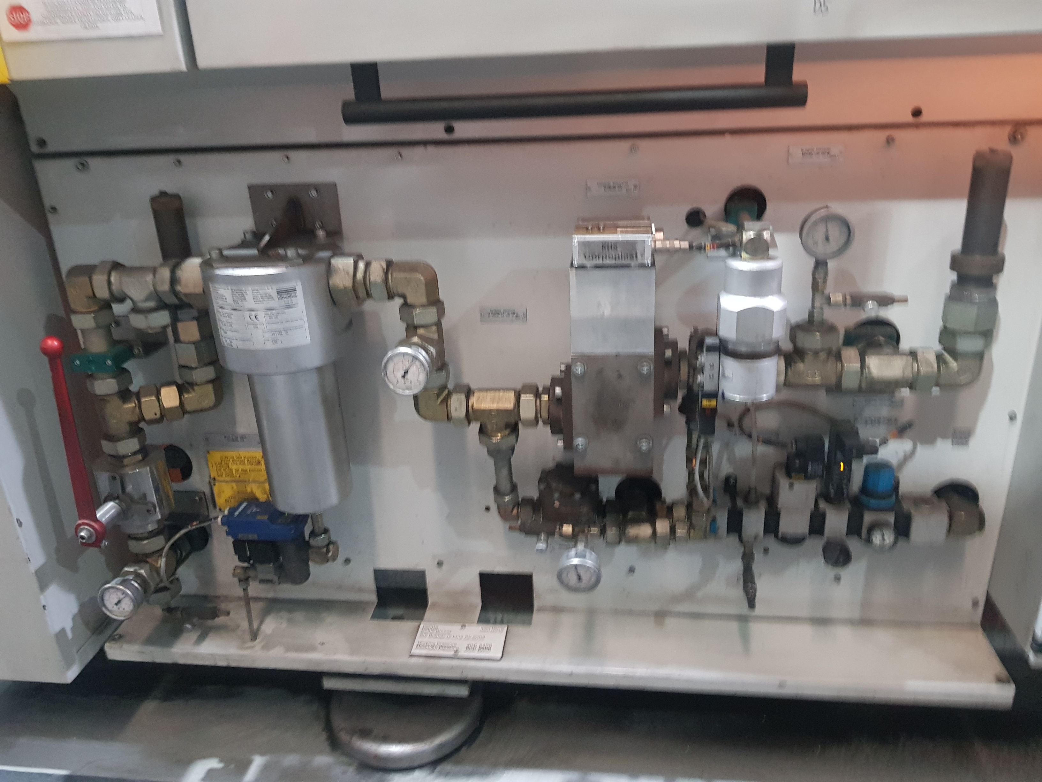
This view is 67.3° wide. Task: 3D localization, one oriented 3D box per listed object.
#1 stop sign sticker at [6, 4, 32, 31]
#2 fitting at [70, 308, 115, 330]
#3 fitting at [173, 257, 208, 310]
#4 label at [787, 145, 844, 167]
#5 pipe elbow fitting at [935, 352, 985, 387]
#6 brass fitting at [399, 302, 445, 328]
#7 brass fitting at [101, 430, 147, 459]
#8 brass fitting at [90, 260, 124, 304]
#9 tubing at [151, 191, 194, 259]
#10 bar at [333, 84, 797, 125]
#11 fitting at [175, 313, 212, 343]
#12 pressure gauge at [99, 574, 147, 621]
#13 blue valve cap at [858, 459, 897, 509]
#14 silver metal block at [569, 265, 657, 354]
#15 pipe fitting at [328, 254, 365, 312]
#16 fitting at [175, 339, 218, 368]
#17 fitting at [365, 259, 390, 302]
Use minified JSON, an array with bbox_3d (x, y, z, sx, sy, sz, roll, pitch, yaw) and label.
[{"bbox_3d":[-0.508,-0.378,0.792,0.028,0.026,0.001,0,21,8],"label":"stop sign sticker"},{"bbox_3d":[-0.649,-0.110,1.188,0.061,0.026,0.060,0,20,7],"label":"fitting"},{"bbox_3d":[-0.497,-0.166,1.212,0.043,0.078,0.076,0,21,7],"label":"fitting"},{"bbox_3d":[0.354,-0.282,0.939,0.066,0.023,0.002,0,21,8],"label":"label"},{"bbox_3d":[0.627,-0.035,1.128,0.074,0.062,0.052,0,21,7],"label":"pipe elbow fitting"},{"bbox_3d":[-0.141,-0.110,1.124,0.064,0.026,0.062,0,20,7],"label":"brass fitting"},{"bbox_3d":[-0.586,0.079,1.155,0.056,0.027,0.054,0,22,8],"label":"brass fitting"},{"bbox_3d":[-0.539,-0.141,1.019,0.027,0.054,0.053,0,21,8],"label":"brass fitting"},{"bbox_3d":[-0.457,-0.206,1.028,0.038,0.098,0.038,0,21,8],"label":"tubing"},{"bbox_3d":[0.056,-0.348,0.955,0.562,0.029,0.029,0,21,7],"label":"bar"},{"bbox_3d":[-0.448,-0.086,1.070,0.047,0.030,0.047,0,22,8],"label":"fitting"},{"bbox_3d":[-0.665,0.345,1.305,0.066,0.066,0.042,0,20,7],"label":"pressure gauge"},{"bbox_3d":[0.496,0.129,1.088,0.047,0.058,0.047,0,22,8],"label":"blue valve cap"},{"bbox_3d":[0.123,-0.116,1.058,0.109,0.119,0.075,0,20,7],"label":"silver metal block"},{"bbox_3d":[-0.250,-0.154,1.121,0.034,0.077,0.077,0,20,7],"label":"pipe fitting"},{"bbox_3d":[-0.450,-0.053,1.086,0.053,0.032,0.051,0,21,8],"label":"fitting"},{"bbox_3d":[-0.204,-0.157,1.114,0.025,0.060,0.060,0,20,7],"label":"fitting"}]

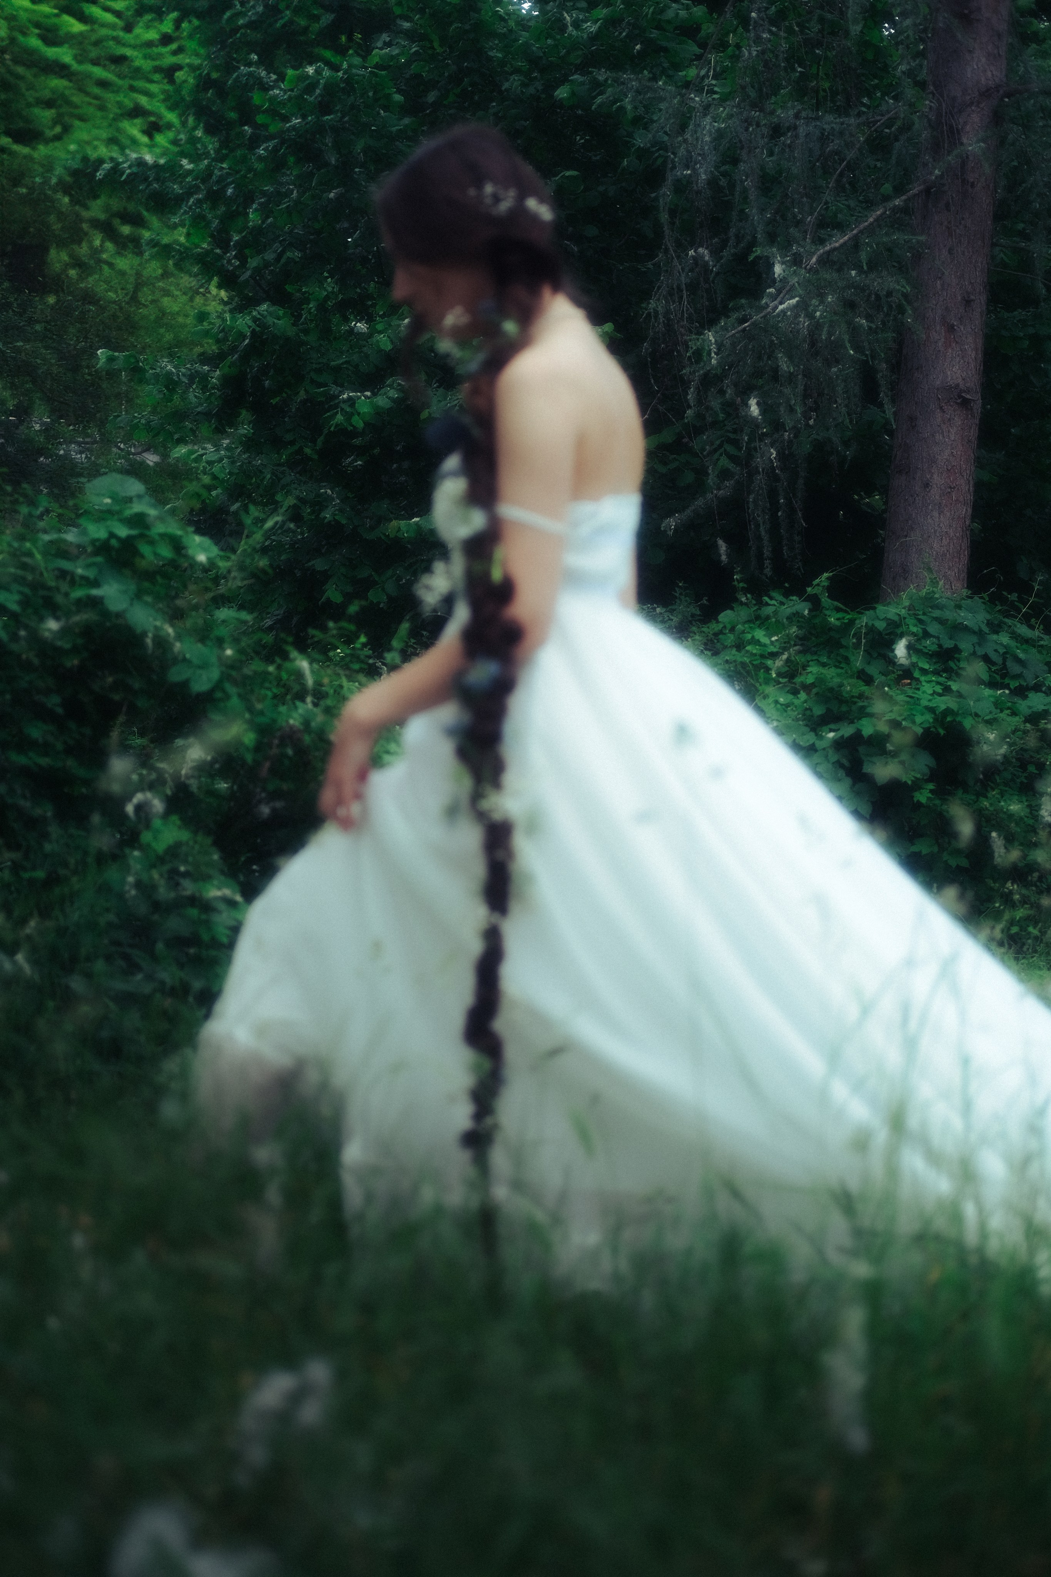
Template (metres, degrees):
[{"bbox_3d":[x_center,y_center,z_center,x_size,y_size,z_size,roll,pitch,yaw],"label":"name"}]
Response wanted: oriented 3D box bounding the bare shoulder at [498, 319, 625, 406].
[{"bbox_3d":[0.038,-0.481,2.640,0.125,0.105,0.180,1,3,19],"label":"bare shoulder"}]

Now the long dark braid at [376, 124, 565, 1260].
[{"bbox_3d":[-0.063,-0.118,2.670,0.205,1.300,0.260,0,3,6],"label":"long dark braid"}]

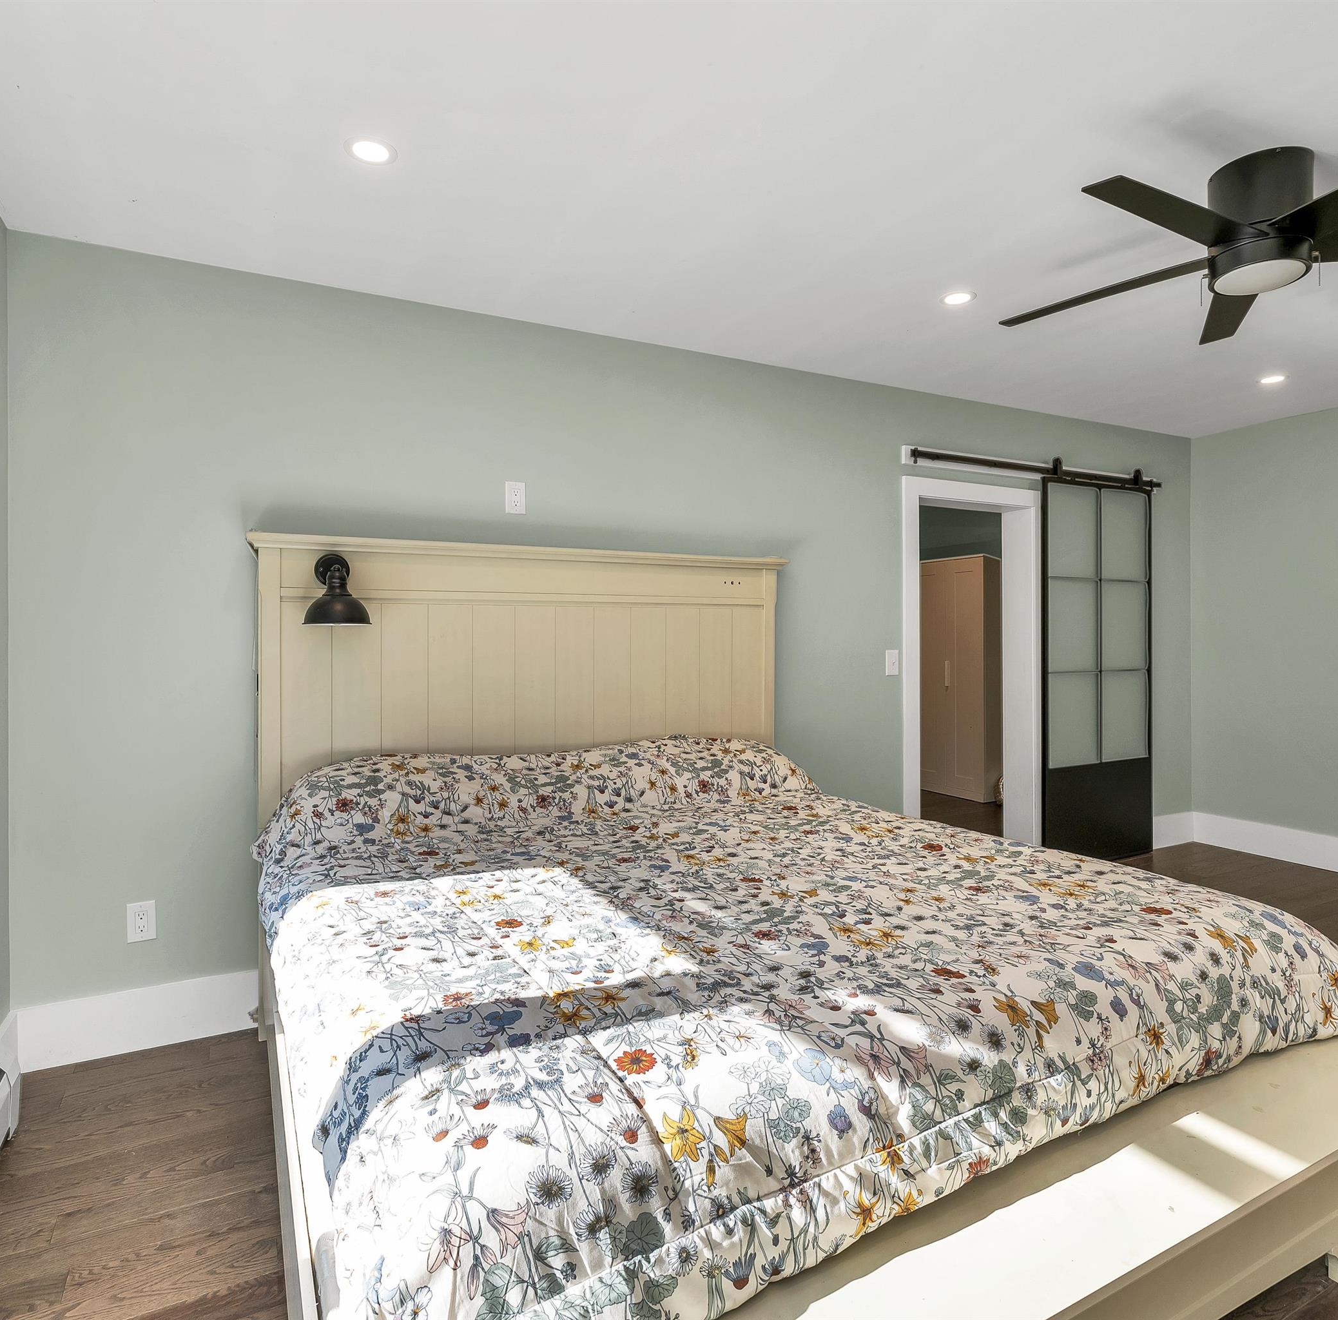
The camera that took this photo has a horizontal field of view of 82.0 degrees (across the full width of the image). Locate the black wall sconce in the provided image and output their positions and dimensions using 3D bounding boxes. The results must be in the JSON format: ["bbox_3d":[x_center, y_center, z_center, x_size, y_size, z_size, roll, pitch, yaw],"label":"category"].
[{"bbox_3d":[-1.048,-0.228,2.430,0.196,0.238,0.240,0,0,-27],"label":"black wall sconce"}]

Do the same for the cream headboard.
[{"bbox_3d":[-0.412,0.395,2.890,2.042,1.592,0.113,0,0,-27],"label":"cream headboard"}]

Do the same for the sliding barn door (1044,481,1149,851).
[{"bbox_3d":[2.433,0.080,4.347,0.910,2.132,0.043,0,0,-27],"label":"sliding barn door"}]

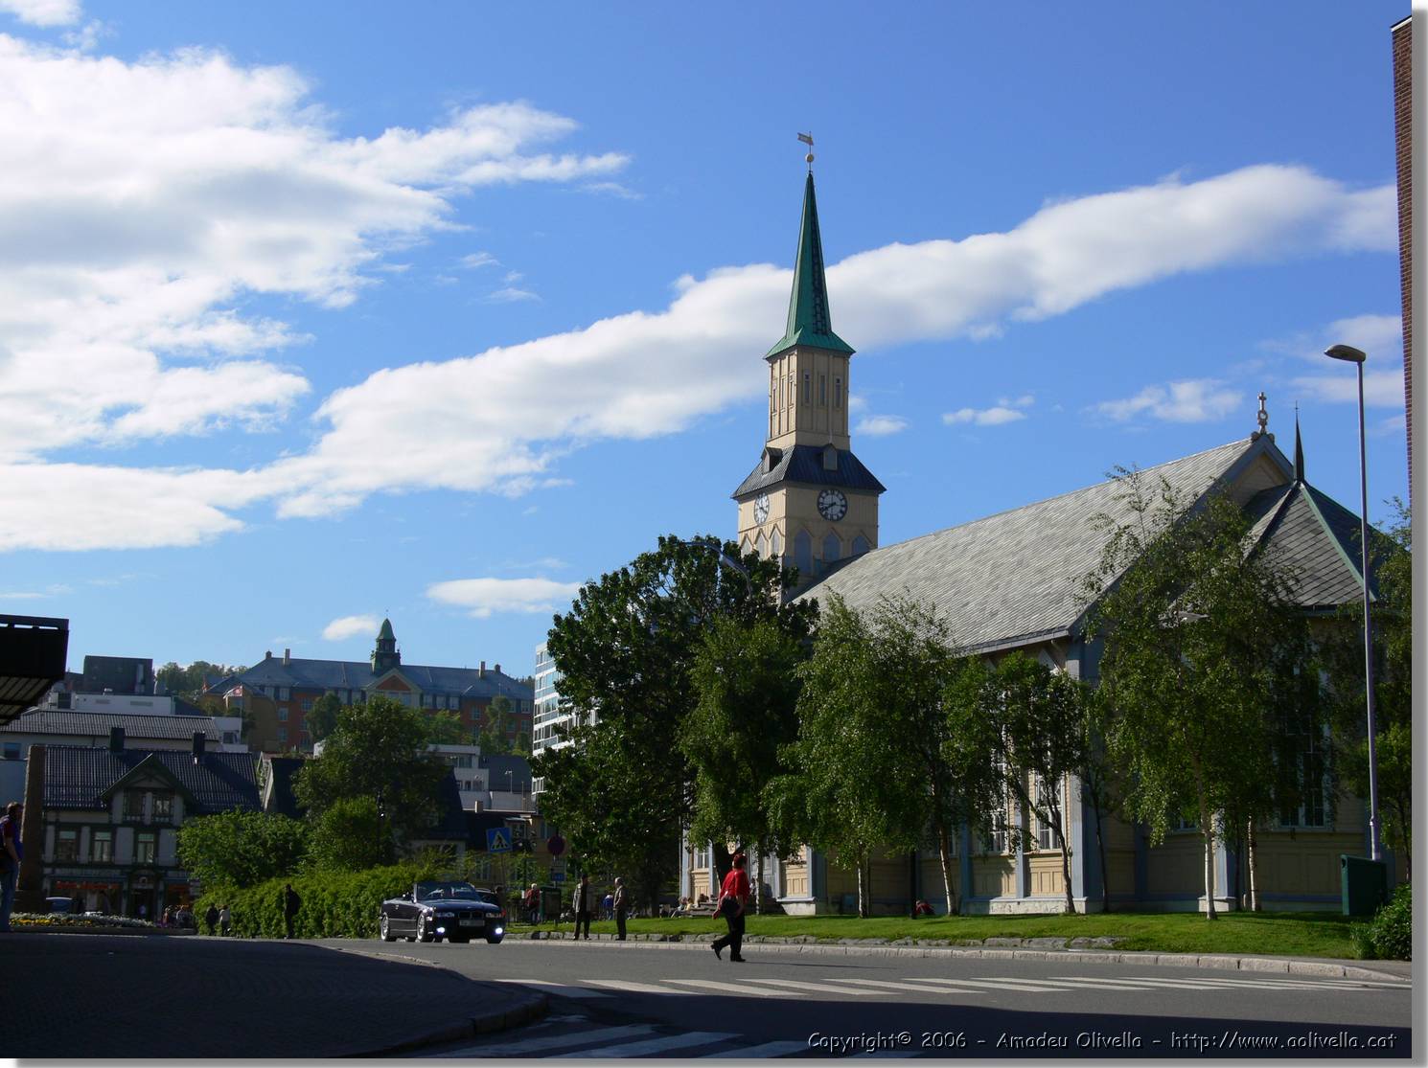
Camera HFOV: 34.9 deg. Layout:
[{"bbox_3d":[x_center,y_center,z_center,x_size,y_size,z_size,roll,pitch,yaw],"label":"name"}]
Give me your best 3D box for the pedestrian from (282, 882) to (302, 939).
[{"bbox_3d":[-13.363,11.976,71.958,0.450,1.730,0.500,5,-11,-23],"label":"pedestrian"}]

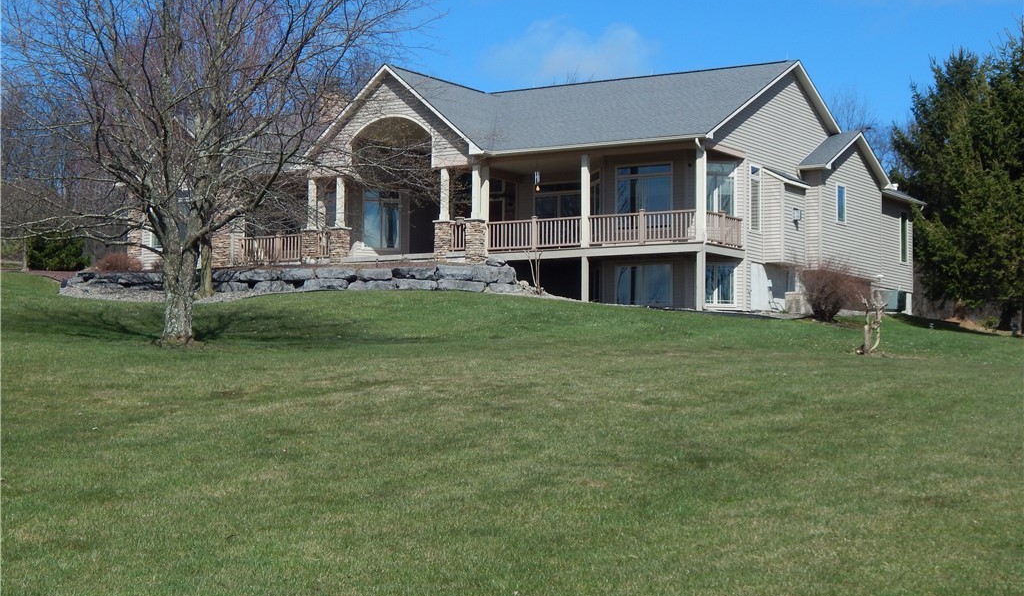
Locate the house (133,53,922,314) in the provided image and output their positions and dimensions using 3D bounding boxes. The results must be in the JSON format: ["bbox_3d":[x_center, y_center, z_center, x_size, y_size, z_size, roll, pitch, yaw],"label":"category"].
[{"bbox_3d":[-0.152,-2.950,61.941,24.400,8.100,15.100,-2,-4,34],"label":"house"}]

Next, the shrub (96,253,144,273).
[{"bbox_3d":[-13.302,-1.200,61.000,1.623,0.676,1.460,-2,-4,34],"label":"shrub"}]

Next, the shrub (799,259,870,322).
[{"bbox_3d":[9.300,-0.217,52.200,2.025,1.794,1.964,1,-4,0],"label":"shrub"}]

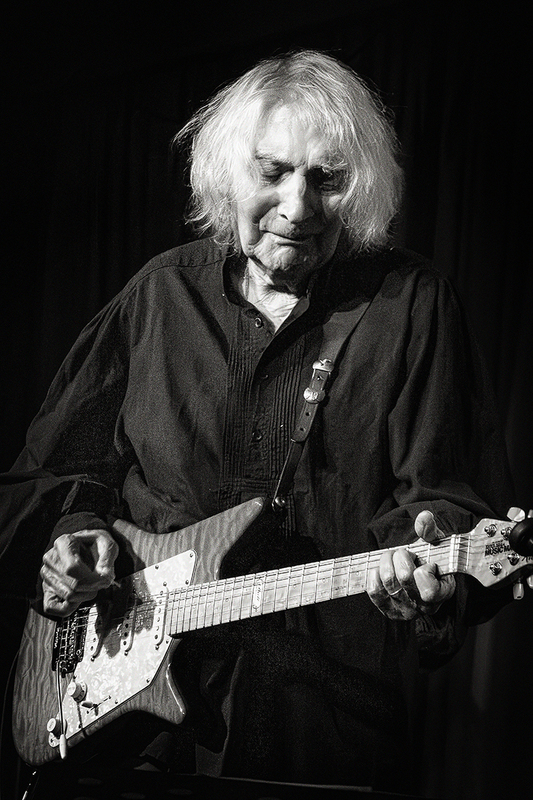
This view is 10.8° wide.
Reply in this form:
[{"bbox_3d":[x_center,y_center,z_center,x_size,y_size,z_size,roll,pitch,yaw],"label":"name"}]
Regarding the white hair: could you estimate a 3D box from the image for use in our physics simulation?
[{"bbox_3d":[0.029,-0.285,3.280,0.260,0.245,0.240,8,19,-11],"label":"white hair"}]

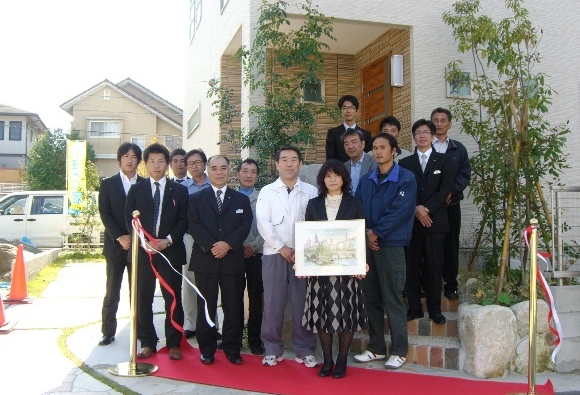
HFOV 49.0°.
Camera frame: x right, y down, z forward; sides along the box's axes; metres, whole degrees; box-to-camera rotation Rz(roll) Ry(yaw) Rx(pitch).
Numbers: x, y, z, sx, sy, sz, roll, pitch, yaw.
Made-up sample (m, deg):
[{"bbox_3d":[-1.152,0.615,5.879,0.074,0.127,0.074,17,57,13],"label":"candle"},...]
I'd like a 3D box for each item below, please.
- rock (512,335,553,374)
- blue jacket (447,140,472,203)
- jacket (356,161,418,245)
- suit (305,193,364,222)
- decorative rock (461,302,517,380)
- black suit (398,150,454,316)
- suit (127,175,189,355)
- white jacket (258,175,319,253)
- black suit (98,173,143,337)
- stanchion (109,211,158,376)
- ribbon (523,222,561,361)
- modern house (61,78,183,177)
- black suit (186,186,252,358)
[{"bbox_3d":[1.927,1.248,5.060,0.300,0.290,0.270,1,0,6],"label":"rock"},{"bbox_3d":[1.370,-0.243,5.720,0.500,0.600,0.300,0,-3,11],"label":"blue jacket"},{"bbox_3d":[0.739,0.054,4.900,0.470,0.640,0.320,0,-3,16],"label":"jacket"},{"bbox_3d":[0.327,0.240,4.630,0.450,0.550,0.280,0,-3,2],"label":"suit"},{"bbox_3d":[1.542,1.116,4.970,0.410,0.550,0.380,1,0,6],"label":"decorative rock"},{"bbox_3d":[1.175,0.316,5.520,0.500,1.460,0.340,1,0,14],"label":"black suit"},{"bbox_3d":[-1.097,0.548,5.250,0.530,1.420,0.340,1,0,-10],"label":"suit"},{"bbox_3d":[-0.004,0.144,4.970,0.510,0.610,0.310,0,-3,-2],"label":"white jacket"},{"bbox_3d":[-1.502,0.526,5.780,0.470,1.480,0.330,1,0,-17],"label":"black suit"},{"bbox_3d":[-1.104,0.665,4.530,0.350,1.130,0.350,0,-3,0],"label":"stanchion"},{"bbox_3d":[1.721,0.661,4.340,0.280,0.930,0.170,1,0,6],"label":"ribbon"},{"bbox_3d":[-7.300,-1.600,34.100,7.300,8.300,8.000,0,-3,0],"label":"modern house"},{"bbox_3d":[-0.567,0.603,5.190,0.530,1.400,0.340,1,0,-5],"label":"black suit"}]

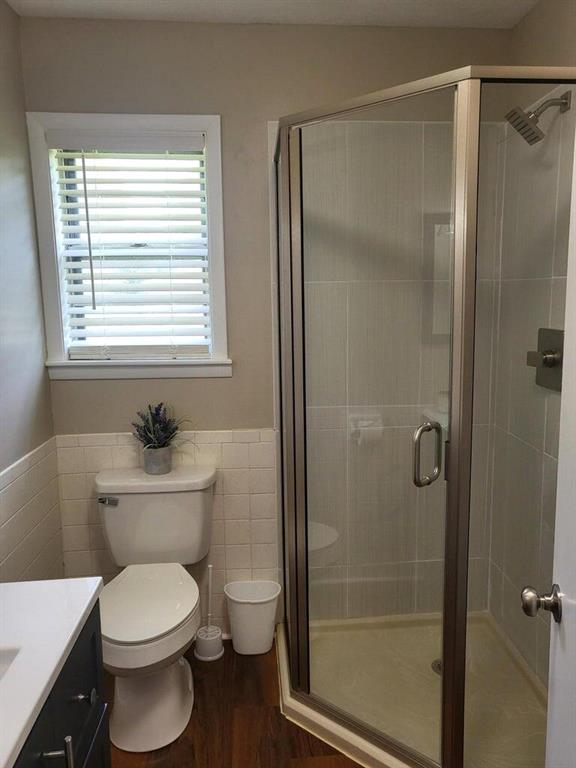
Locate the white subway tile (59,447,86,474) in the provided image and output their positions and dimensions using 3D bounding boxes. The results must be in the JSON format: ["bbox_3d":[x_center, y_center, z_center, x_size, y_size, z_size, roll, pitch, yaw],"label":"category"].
[{"bbox_3d":[-0.868,0.306,2.316,0.106,0.107,0.010,-1,8,-3],"label":"white subway tile"}]

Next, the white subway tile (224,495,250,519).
[{"bbox_3d":[-0.208,0.506,2.377,0.108,0.107,0.009,-1,9,-4],"label":"white subway tile"}]

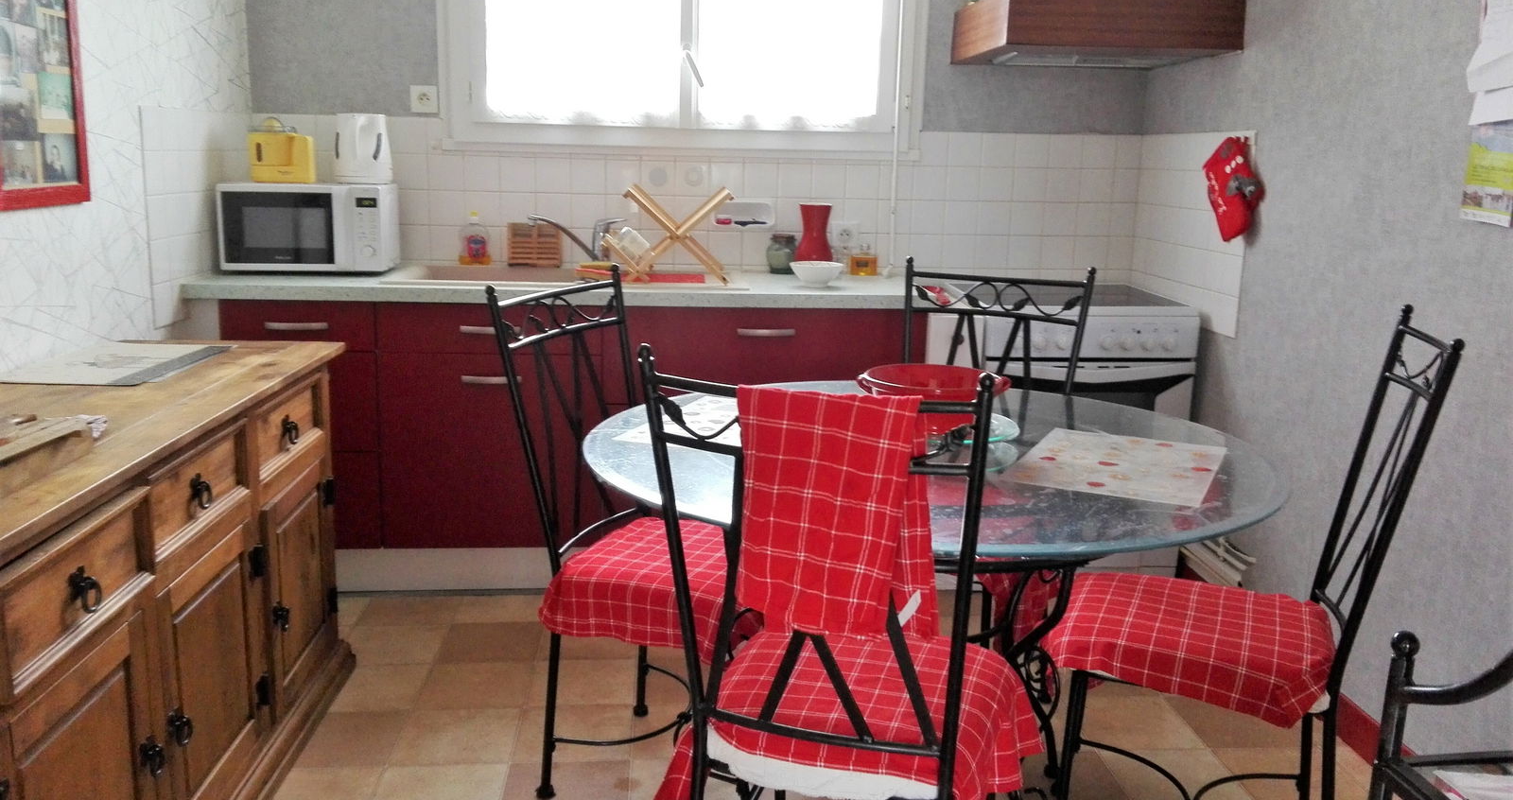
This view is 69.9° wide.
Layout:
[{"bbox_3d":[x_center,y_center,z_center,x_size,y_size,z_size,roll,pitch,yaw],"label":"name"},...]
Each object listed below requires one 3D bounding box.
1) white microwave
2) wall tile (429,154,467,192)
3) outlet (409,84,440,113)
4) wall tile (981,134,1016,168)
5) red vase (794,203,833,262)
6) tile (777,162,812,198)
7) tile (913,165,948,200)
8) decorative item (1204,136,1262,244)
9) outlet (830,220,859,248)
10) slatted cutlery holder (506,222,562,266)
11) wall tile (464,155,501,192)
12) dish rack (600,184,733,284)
[{"bbox_3d":[-1.313,-0.514,3.220,0.430,0.248,0.315,0,13,-7],"label":"white microwave"},{"bbox_3d":[-0.976,-0.716,3.413,0.108,0.108,0.010,0,11,-4],"label":"wall tile"},{"bbox_3d":[-1.029,-0.933,3.358,0.084,0.083,0.020,0,11,-4],"label":"outlet"},{"bbox_3d":[0.774,-0.796,3.445,0.107,0.107,0.012,0,12,-4],"label":"wall tile"},{"bbox_3d":[0.179,-0.497,3.385,0.111,0.217,0.111,0,12,-4],"label":"red vase"},{"bbox_3d":[0.127,-0.704,3.467,0.108,0.108,0.010,0,13,-5],"label":"tile"},{"bbox_3d":[0.566,-0.702,3.502,0.108,0.108,0.010,0,13,-5],"label":"tile"},{"bbox_3d":[1.243,-0.557,2.842,0.059,0.259,0.227,0,12,-4],"label":"decorative item"},{"bbox_3d":[0.288,-0.538,3.518,0.084,0.083,0.020,0,11,-4],"label":"outlet"},{"bbox_3d":[-0.696,-0.488,3.401,0.165,0.143,0.075,0,13,-5],"label":"slatted cutlery holder"},{"bbox_3d":[-0.850,-0.702,3.357,0.107,0.107,0.012,0,12,-4],"label":"wall tile"},{"bbox_3d":[-0.260,-0.503,3.256,0.355,0.262,0.370,0,13,-5],"label":"dish rack"}]

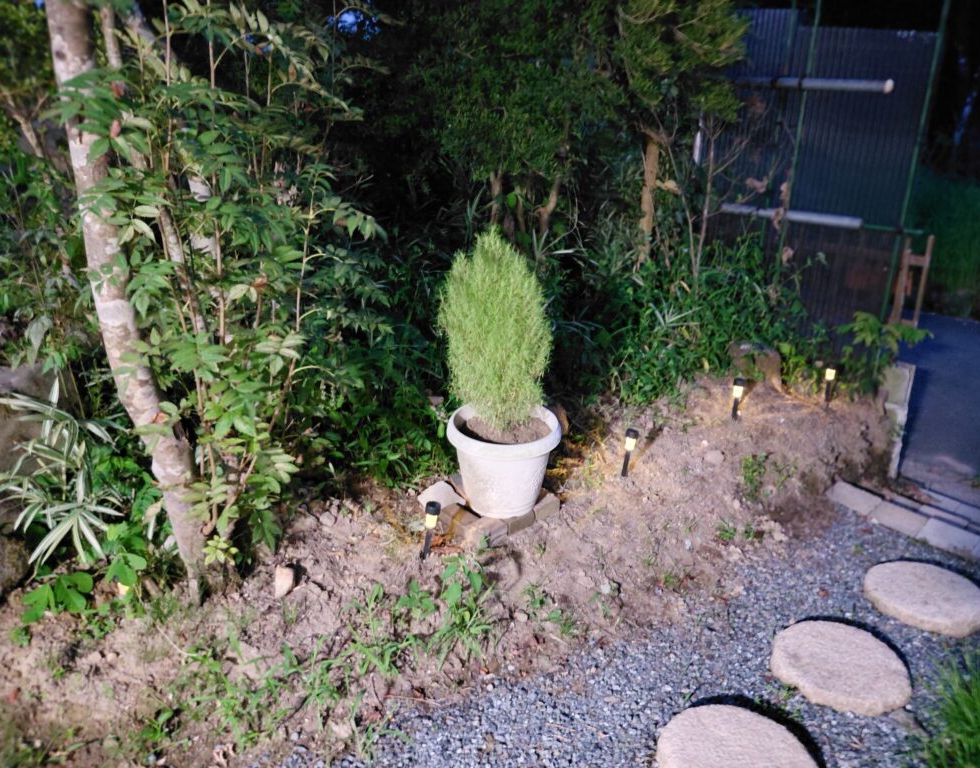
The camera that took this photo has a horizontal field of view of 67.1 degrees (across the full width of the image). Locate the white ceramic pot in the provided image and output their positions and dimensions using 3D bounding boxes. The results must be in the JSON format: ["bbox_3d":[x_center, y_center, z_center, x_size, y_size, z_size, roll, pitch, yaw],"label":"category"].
[{"bbox_3d":[0.037,0.222,2.073,0.318,0.232,0.318,1,19,0],"label":"white ceramic pot"}]

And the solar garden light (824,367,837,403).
[{"bbox_3d":[1.421,0.006,3.080,0.046,0.152,0.046,2,19,0],"label":"solar garden light"}]

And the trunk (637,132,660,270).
[{"bbox_3d":[0.873,-1.012,4.100,0.090,0.740,0.090,2,19,0],"label":"trunk"}]

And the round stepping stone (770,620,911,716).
[{"bbox_3d":[0.857,0.691,1.821,0.300,0.050,0.300,1,19,0],"label":"round stepping stone"}]

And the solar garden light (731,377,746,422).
[{"bbox_3d":[0.977,0.060,2.920,0.046,0.171,0.046,2,19,0],"label":"solar garden light"}]

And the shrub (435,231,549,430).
[{"bbox_3d":[0.012,-0.121,1.955,0.296,0.572,0.296,2,19,0],"label":"shrub"}]

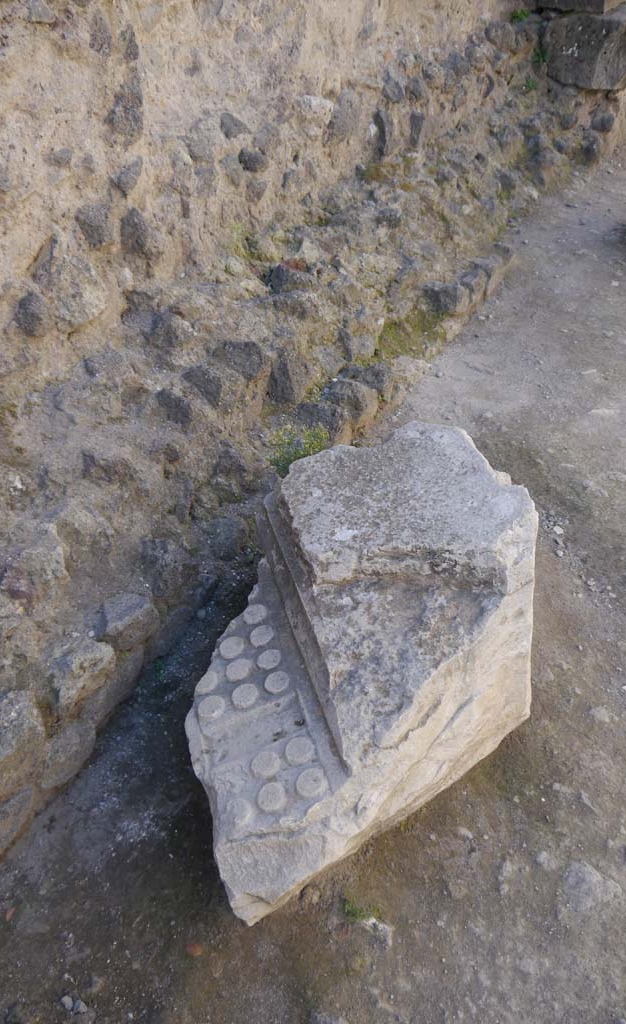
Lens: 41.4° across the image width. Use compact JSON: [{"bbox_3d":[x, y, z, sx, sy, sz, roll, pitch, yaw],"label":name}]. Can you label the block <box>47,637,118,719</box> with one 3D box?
[{"bbox_3d":[-0.499,0.348,1.772,0.105,0.105,0.145,17,44,19],"label":"block"}]

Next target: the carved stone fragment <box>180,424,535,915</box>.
[{"bbox_3d":[0.073,0.254,1.705,0.771,0.520,0.723,-15,43,-16],"label":"carved stone fragment"}]

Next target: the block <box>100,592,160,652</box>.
[{"bbox_3d":[-0.428,0.259,1.913,0.095,0.090,0.125,17,44,19],"label":"block"}]

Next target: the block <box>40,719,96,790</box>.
[{"bbox_3d":[-0.532,0.500,1.749,0.085,0.085,0.130,17,44,19],"label":"block"}]

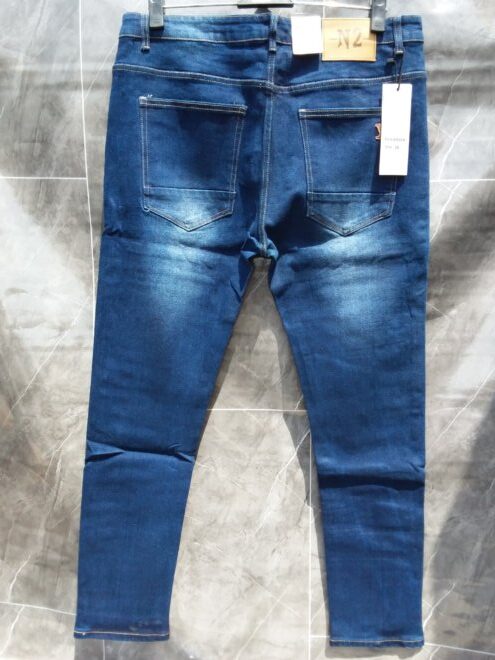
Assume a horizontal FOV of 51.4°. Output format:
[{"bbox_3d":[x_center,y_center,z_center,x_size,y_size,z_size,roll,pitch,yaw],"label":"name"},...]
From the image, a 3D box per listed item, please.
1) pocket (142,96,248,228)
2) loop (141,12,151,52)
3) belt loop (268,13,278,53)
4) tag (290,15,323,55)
[{"bbox_3d":[-0.083,-0.252,0.780,0.160,0.193,0.015,0,8,0],"label":"pocket"},{"bbox_3d":[-0.151,-0.439,0.760,0.014,0.055,0.008,0,8,0],"label":"loop"},{"bbox_3d":[0.038,-0.436,0.755,0.014,0.055,0.008,0,8,0],"label":"belt loop"},{"bbox_3d":[0.086,-0.430,0.750,0.045,0.055,0.003,0,8,0],"label":"tag"}]

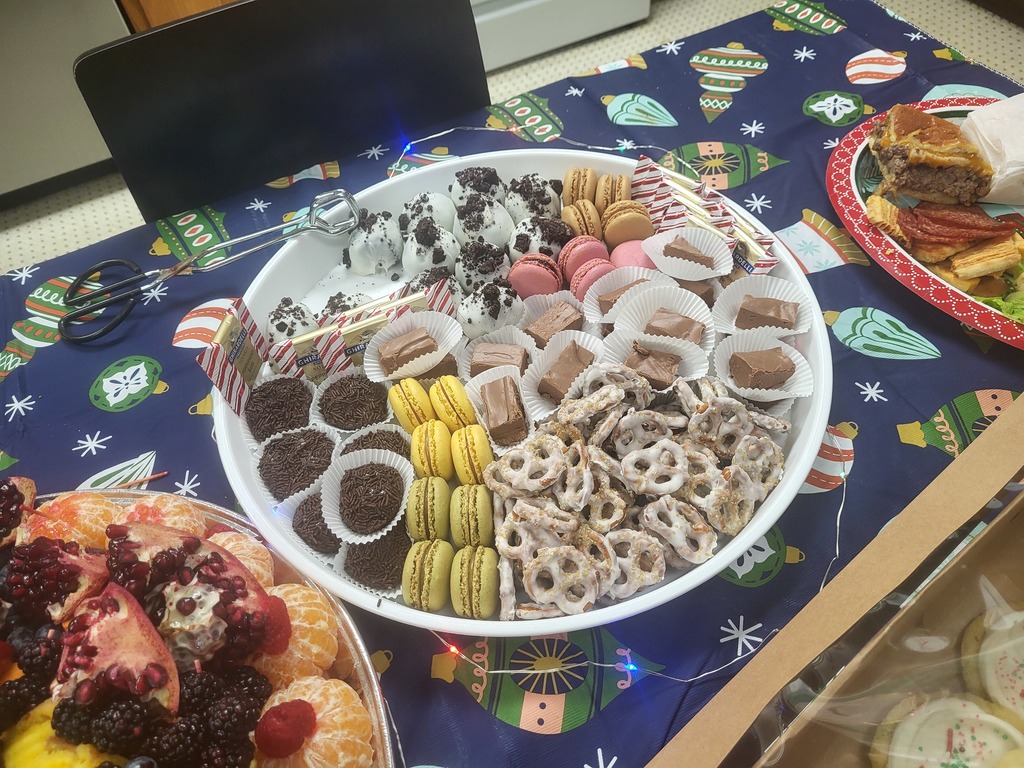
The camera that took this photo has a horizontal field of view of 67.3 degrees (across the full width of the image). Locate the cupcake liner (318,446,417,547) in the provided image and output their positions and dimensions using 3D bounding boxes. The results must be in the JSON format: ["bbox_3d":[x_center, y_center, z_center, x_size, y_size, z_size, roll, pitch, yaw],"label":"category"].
[{"bbox_3d":[-0.091,0.072,0.486,0.059,0.030,0.059,-3,71,-6],"label":"cupcake liner"}]

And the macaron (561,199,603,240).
[{"bbox_3d":[0.054,-0.122,0.584,0.025,0.040,0.040,-14,52,-5],"label":"macaron"}]

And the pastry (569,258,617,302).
[{"bbox_3d":[0.062,-0.074,0.573,0.041,0.041,0.026,-33,39,0],"label":"pastry"}]

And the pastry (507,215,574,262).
[{"bbox_3d":[0.024,-0.118,0.638,0.050,0.045,0.050,-7,53,0],"label":"pastry"}]

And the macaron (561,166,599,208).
[{"bbox_3d":[0.056,-0.161,0.639,0.027,0.041,0.041,-4,90,6],"label":"macaron"}]

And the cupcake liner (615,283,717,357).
[{"bbox_3d":[0.103,-0.036,0.521,0.071,0.027,0.061,-3,58,3],"label":"cupcake liner"}]

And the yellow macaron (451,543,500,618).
[{"bbox_3d":[-0.022,0.120,0.466,0.026,0.043,0.043,-5,53,2],"label":"yellow macaron"}]

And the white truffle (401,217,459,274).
[{"bbox_3d":[-0.065,-0.109,0.611,0.044,0.042,0.044,-8,52,0],"label":"white truffle"}]

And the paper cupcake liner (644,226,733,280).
[{"bbox_3d":[0.127,-0.091,0.555,0.067,0.024,0.044,8,57,10],"label":"paper cupcake liner"}]

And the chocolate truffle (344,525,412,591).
[{"bbox_3d":[-0.079,0.102,0.454,0.042,0.036,0.042,-7,53,0],"label":"chocolate truffle"}]

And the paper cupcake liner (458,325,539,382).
[{"bbox_3d":[-0.008,-0.018,0.519,0.058,0.025,0.056,-8,52,-1],"label":"paper cupcake liner"}]

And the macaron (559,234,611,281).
[{"bbox_3d":[0.056,-0.092,0.585,0.041,0.041,0.026,-36,50,-20],"label":"macaron"}]

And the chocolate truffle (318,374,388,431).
[{"bbox_3d":[-0.103,0.013,0.499,0.046,0.032,0.046,-3,52,4],"label":"chocolate truffle"}]

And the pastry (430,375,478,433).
[{"bbox_3d":[-0.040,0.013,0.517,0.026,0.041,0.041,-31,90,-4],"label":"pastry"}]

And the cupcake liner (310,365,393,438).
[{"bbox_3d":[-0.107,0.017,0.526,0.057,0.026,0.057,-7,53,0],"label":"cupcake liner"}]

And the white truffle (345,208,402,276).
[{"bbox_3d":[-0.105,-0.107,0.586,0.042,0.044,0.042,-16,53,-7],"label":"white truffle"}]

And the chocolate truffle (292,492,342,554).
[{"bbox_3d":[-0.120,0.091,0.500,0.043,0.036,0.043,-5,60,-3],"label":"chocolate truffle"}]

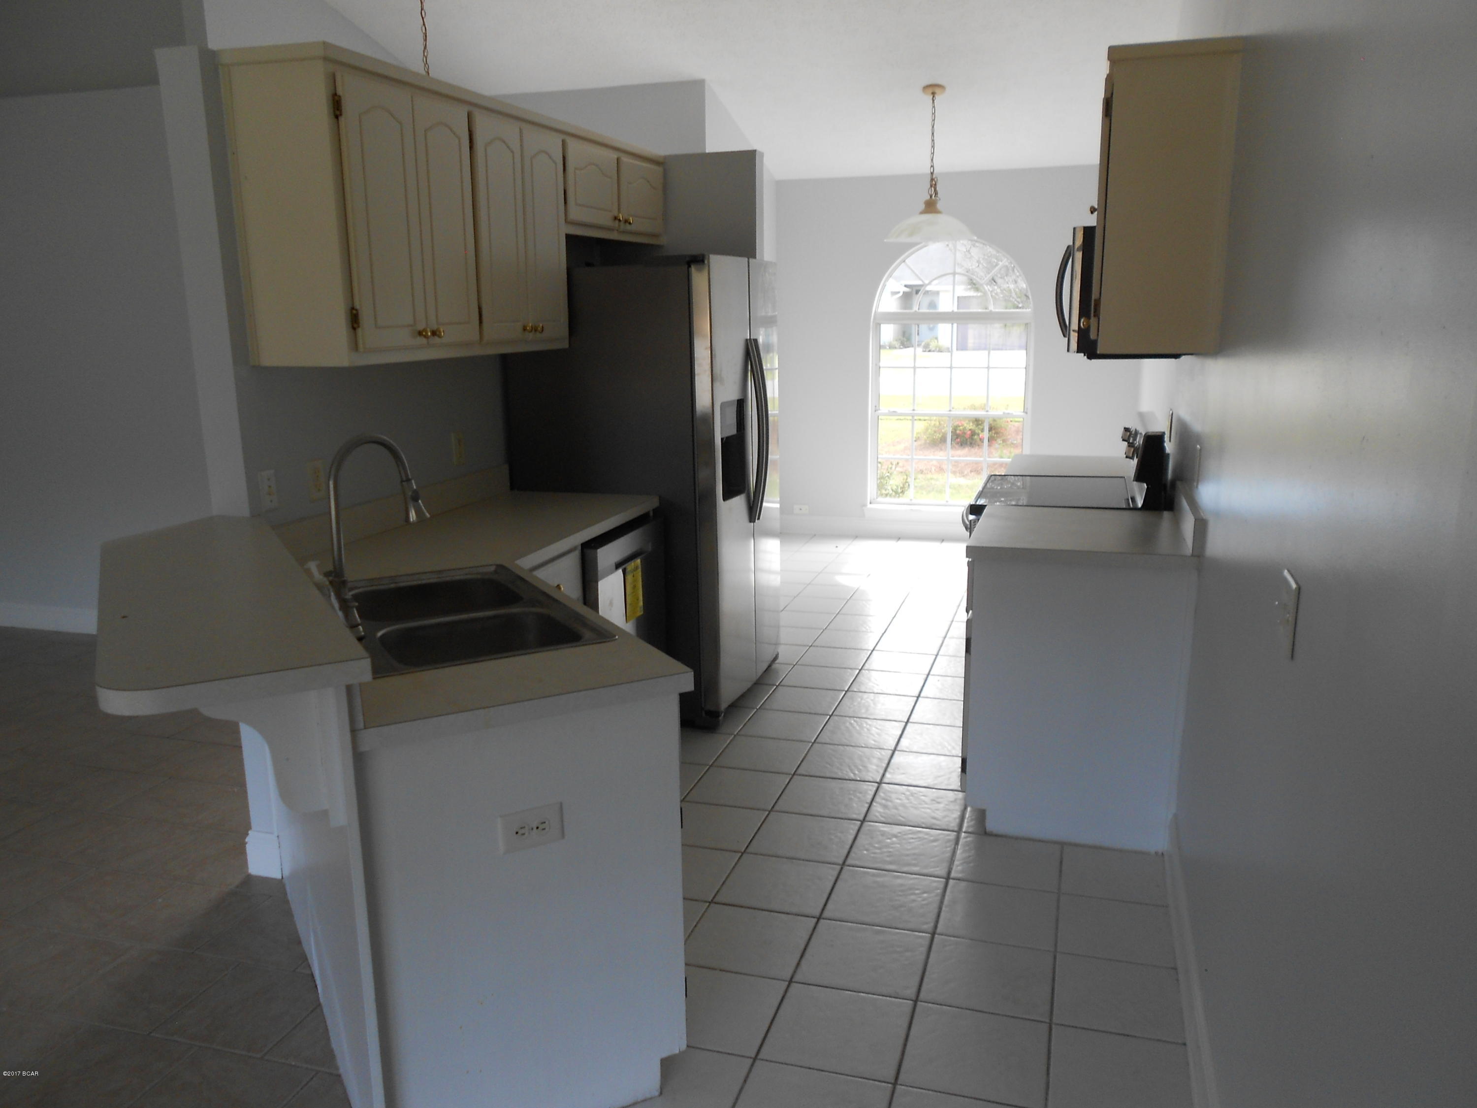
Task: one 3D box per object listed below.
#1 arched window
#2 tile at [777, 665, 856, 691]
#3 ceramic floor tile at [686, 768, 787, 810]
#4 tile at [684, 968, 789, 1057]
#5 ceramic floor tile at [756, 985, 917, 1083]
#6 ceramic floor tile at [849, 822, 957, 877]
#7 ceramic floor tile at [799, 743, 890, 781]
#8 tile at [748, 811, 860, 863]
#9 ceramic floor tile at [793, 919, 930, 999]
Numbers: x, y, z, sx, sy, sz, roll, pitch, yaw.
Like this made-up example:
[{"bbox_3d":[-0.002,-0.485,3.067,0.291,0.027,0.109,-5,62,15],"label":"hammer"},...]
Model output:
[{"bbox_3d":[1.498,-1.259,7.795,1.110,1.842,0.100,3,13,17],"label":"arched window"},{"bbox_3d":[0.364,0.553,4.919,0.300,0.010,0.297,3,13,17],"label":"tile"},{"bbox_3d":[0.004,0.803,3.807,0.300,0.010,0.297,3,13,17],"label":"ceramic floor tile"},{"bbox_3d":[-0.064,1.076,2.619,0.301,0.011,0.301,3,12,17],"label":"tile"},{"bbox_3d":[0.229,1.081,2.512,0.300,0.010,0.297,3,13,17],"label":"ceramic floor tile"},{"bbox_3d":[0.504,0.903,3.390,0.301,0.011,0.301,3,12,17],"label":"ceramic floor tile"},{"bbox_3d":[0.386,0.757,4.007,0.297,0.010,0.294,3,13,17],"label":"ceramic floor tile"},{"bbox_3d":[0.206,0.879,3.438,0.300,0.010,0.297,3,13,17],"label":"tile"},{"bbox_3d":[0.323,1.033,2.828,0.303,0.010,0.303,3,13,17],"label":"ceramic floor tile"}]

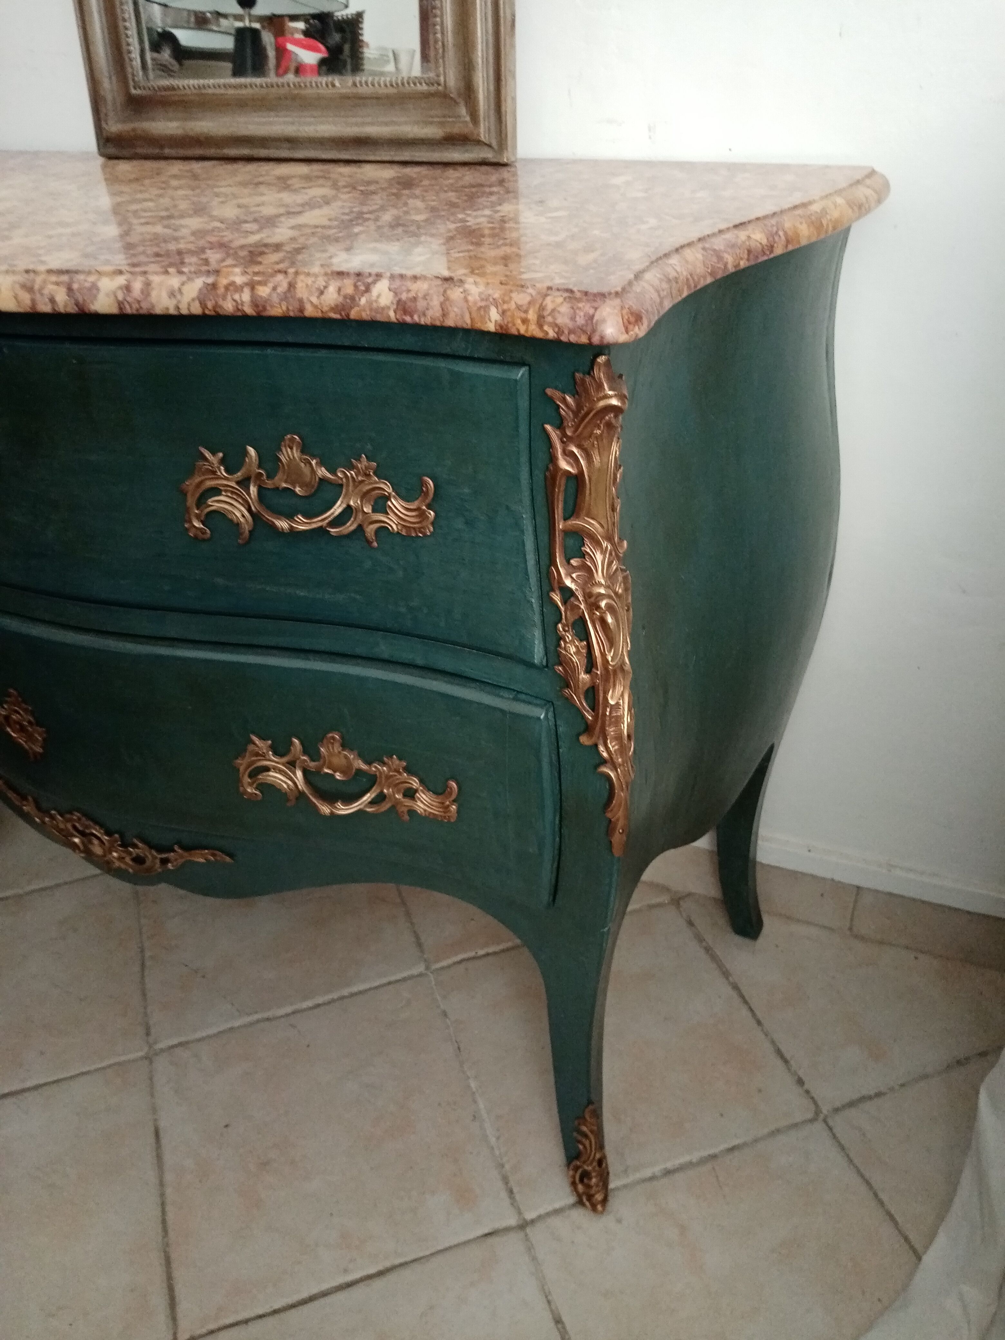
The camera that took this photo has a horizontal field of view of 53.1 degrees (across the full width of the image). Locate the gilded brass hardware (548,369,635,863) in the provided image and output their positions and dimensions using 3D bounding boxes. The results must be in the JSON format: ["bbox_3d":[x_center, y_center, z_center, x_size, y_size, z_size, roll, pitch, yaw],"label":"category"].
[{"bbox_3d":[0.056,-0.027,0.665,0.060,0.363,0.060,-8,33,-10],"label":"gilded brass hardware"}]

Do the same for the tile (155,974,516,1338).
[{"bbox_3d":[-0.191,0.491,1.069,0.328,0.010,0.328,-12,34,-15],"label":"tile"}]

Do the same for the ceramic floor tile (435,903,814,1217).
[{"bbox_3d":[0.123,0.425,1.158,0.328,0.010,0.328,-12,34,-15],"label":"ceramic floor tile"}]

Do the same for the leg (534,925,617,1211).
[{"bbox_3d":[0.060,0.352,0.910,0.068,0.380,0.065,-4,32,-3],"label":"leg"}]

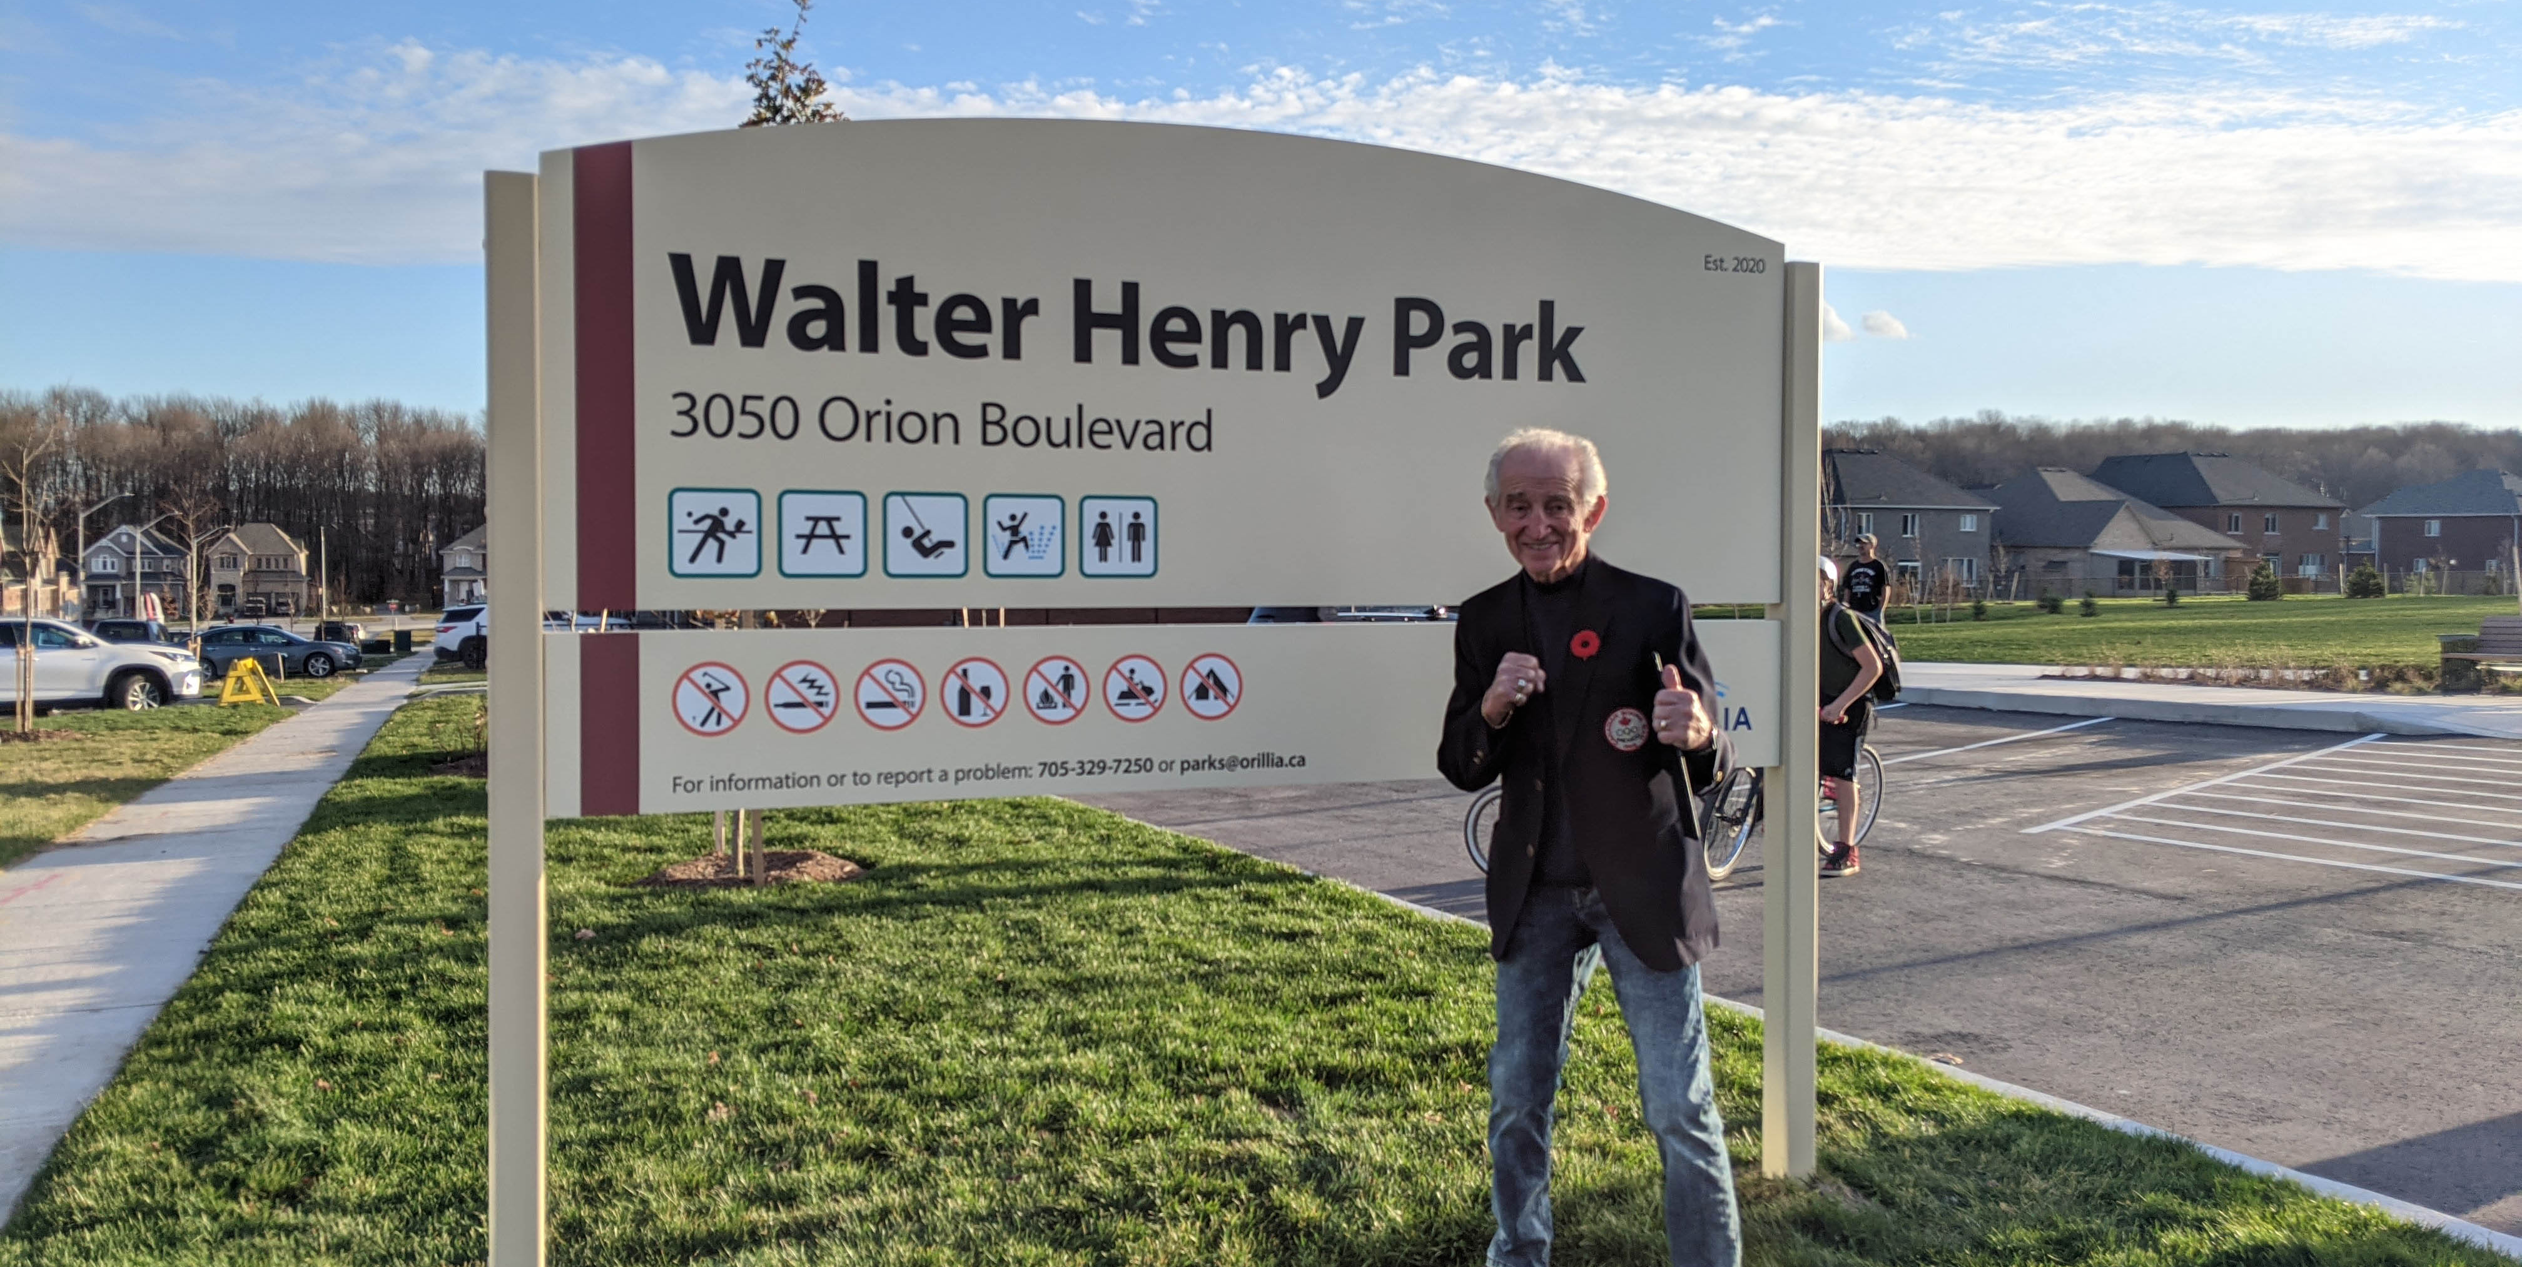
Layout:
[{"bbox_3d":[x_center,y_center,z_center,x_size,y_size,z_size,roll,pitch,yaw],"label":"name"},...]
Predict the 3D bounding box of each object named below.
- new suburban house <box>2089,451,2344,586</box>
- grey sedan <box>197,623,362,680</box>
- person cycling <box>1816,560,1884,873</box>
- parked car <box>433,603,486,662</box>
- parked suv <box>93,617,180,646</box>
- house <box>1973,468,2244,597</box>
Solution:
[{"bbox_3d":[63.131,-7.338,132.000,11.300,9.400,13.000,0,1,-22],"label":"new suburban house"},{"bbox_3d":[-26.839,0.476,52.800,4.850,1.470,1.830,0,1,-22],"label":"grey sedan"},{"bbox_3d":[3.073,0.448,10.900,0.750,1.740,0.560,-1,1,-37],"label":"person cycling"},{"bbox_3d":[-20.133,0.123,54.400,5.100,1.790,1.980,0,1,-22],"label":"parked car"},{"bbox_3d":[-34.917,0.382,61.000,1.900,1.700,4.700,0,1,-22],"label":"parked suv"},{"bbox_3d":[52.480,-6.442,125.500,13.000,8.100,14.000,0,1,-22],"label":"house"}]

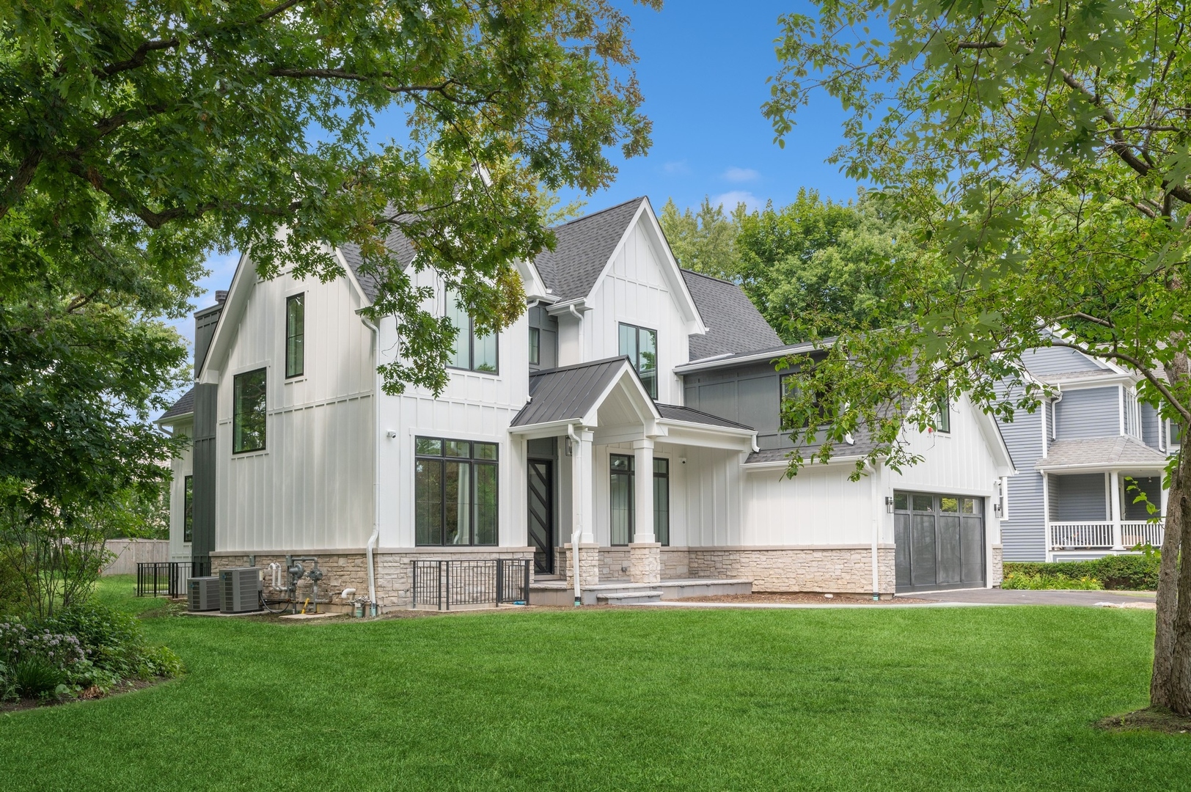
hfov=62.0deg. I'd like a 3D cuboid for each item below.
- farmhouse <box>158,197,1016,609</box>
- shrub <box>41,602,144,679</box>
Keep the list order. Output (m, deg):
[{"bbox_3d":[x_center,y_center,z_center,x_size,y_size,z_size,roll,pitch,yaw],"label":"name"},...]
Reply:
[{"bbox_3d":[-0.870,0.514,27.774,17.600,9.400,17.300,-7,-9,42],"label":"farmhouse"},{"bbox_3d":[-5.675,2.753,11.200,1.100,0.830,1.050,3,-7,-27],"label":"shrub"}]

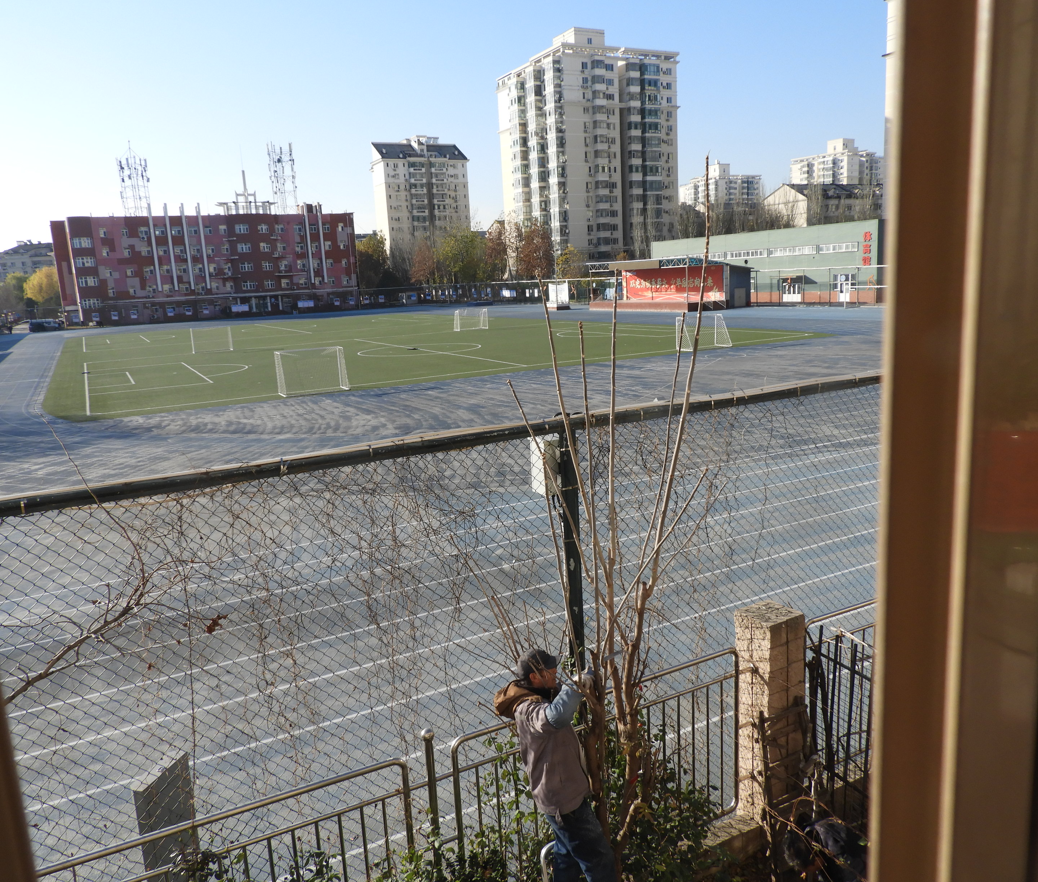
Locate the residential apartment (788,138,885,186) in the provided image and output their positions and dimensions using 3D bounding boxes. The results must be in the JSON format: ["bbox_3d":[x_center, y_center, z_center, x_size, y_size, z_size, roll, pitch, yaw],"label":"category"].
[{"bbox_3d":[147.370,-105.190,375.060,34.000,53.500,27.000,-11,14,-36],"label":"residential apartment"}]

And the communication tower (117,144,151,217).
[{"bbox_3d":[-74.280,-49.890,157.390,5.100,14.580,5.100,-8,13,-24],"label":"communication tower"}]

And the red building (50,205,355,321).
[{"bbox_3d":[-62.580,-35.880,166.030,54.700,21.000,17.000,-8,13,-24],"label":"red building"}]

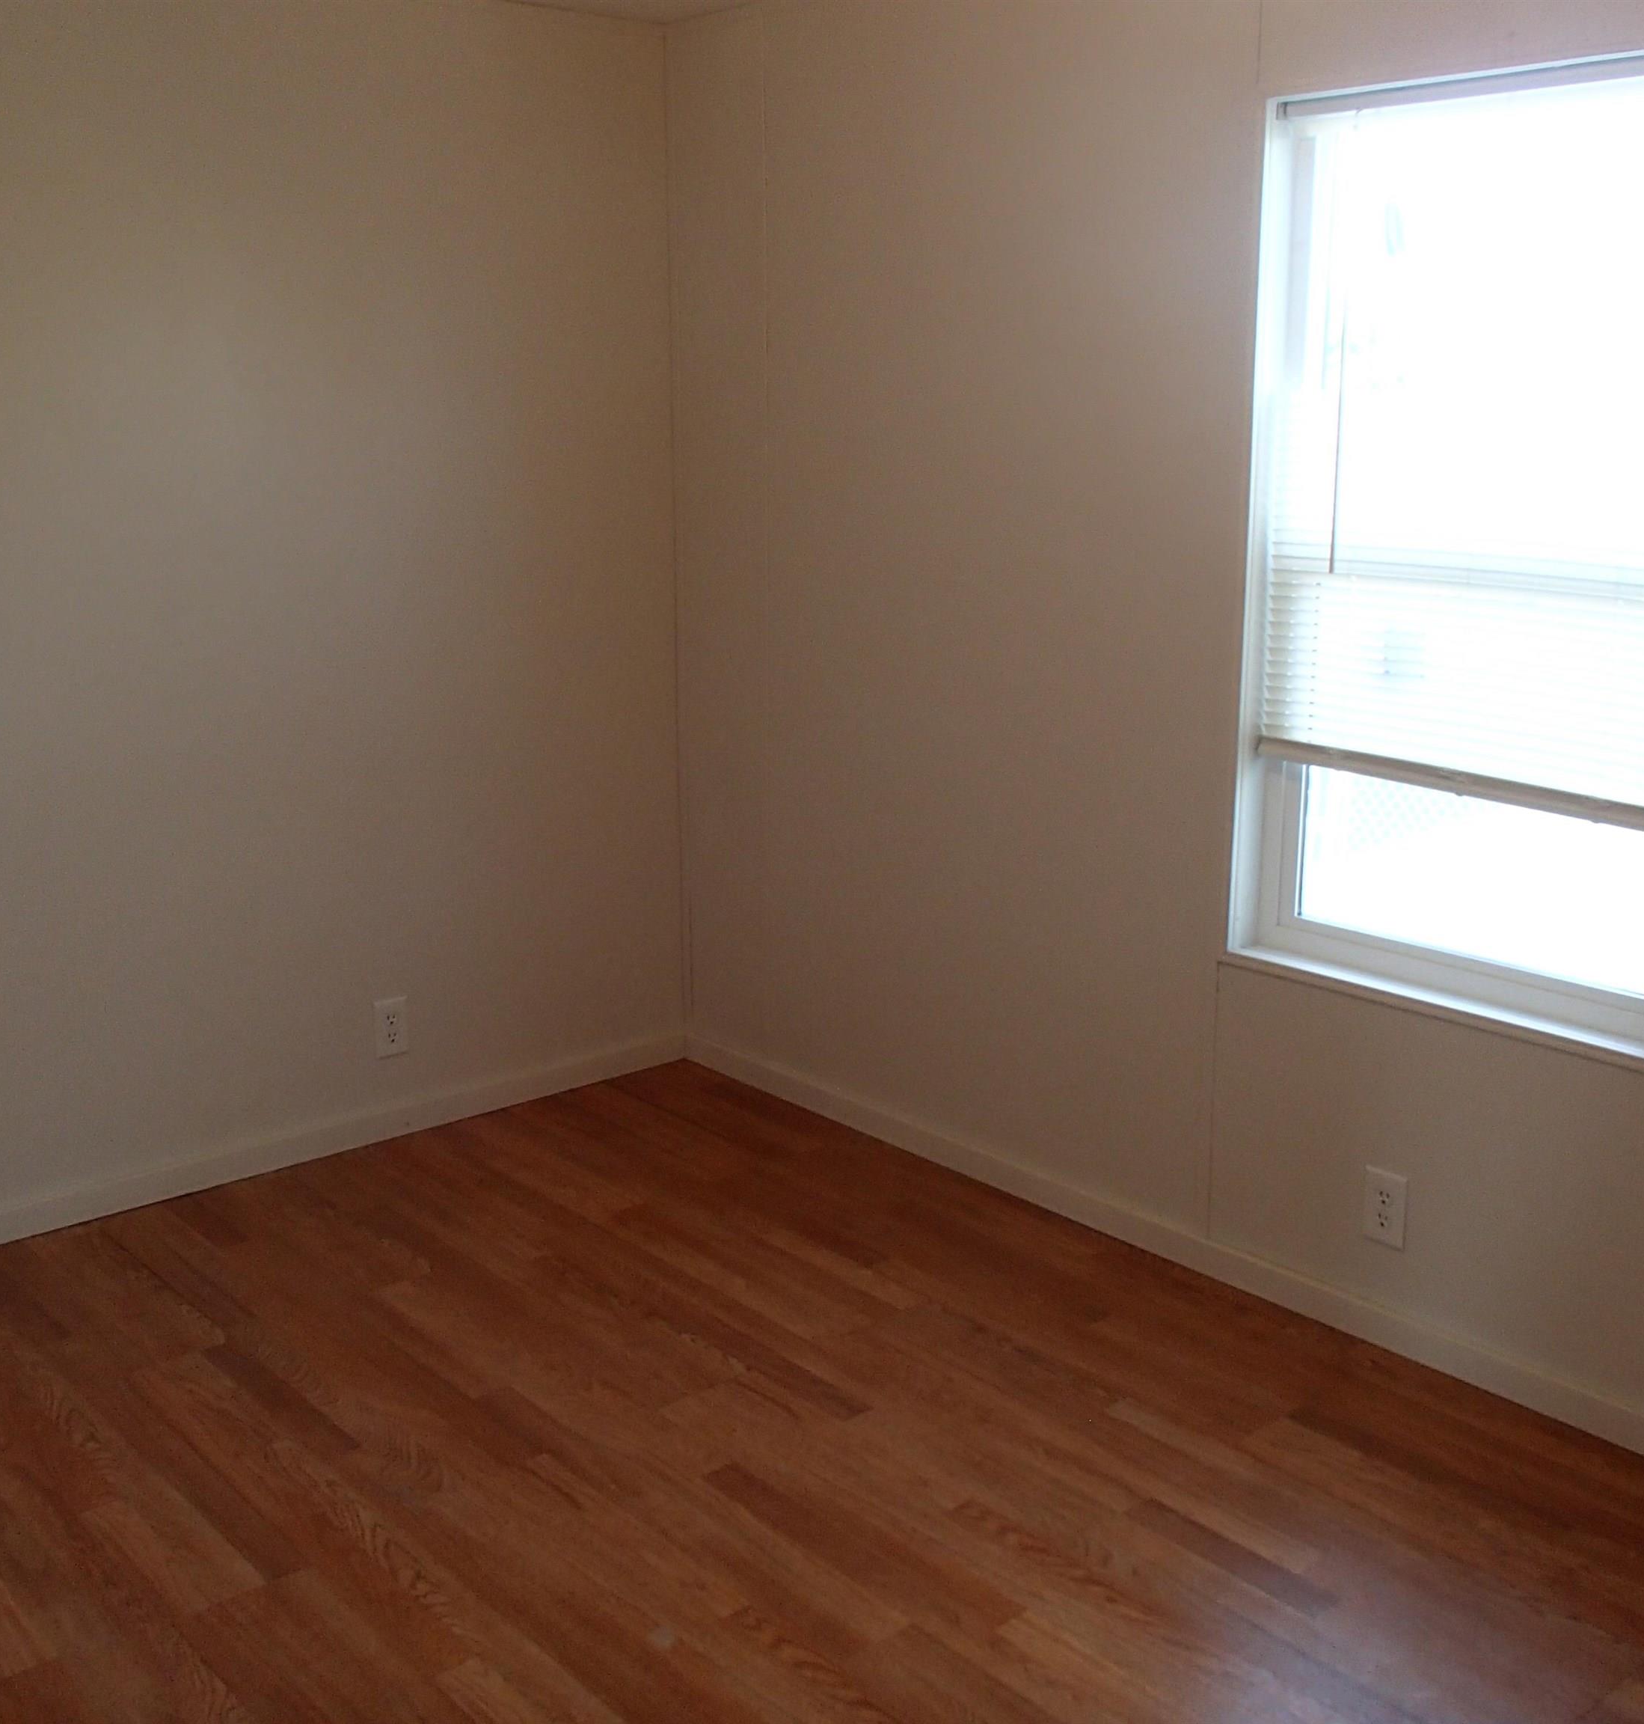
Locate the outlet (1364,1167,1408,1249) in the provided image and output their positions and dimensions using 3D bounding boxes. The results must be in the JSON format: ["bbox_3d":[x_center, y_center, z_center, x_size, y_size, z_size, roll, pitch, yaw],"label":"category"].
[{"bbox_3d":[0.899,0.552,2.968,0.008,0.122,0.076,-11,17,-39],"label":"outlet"}]

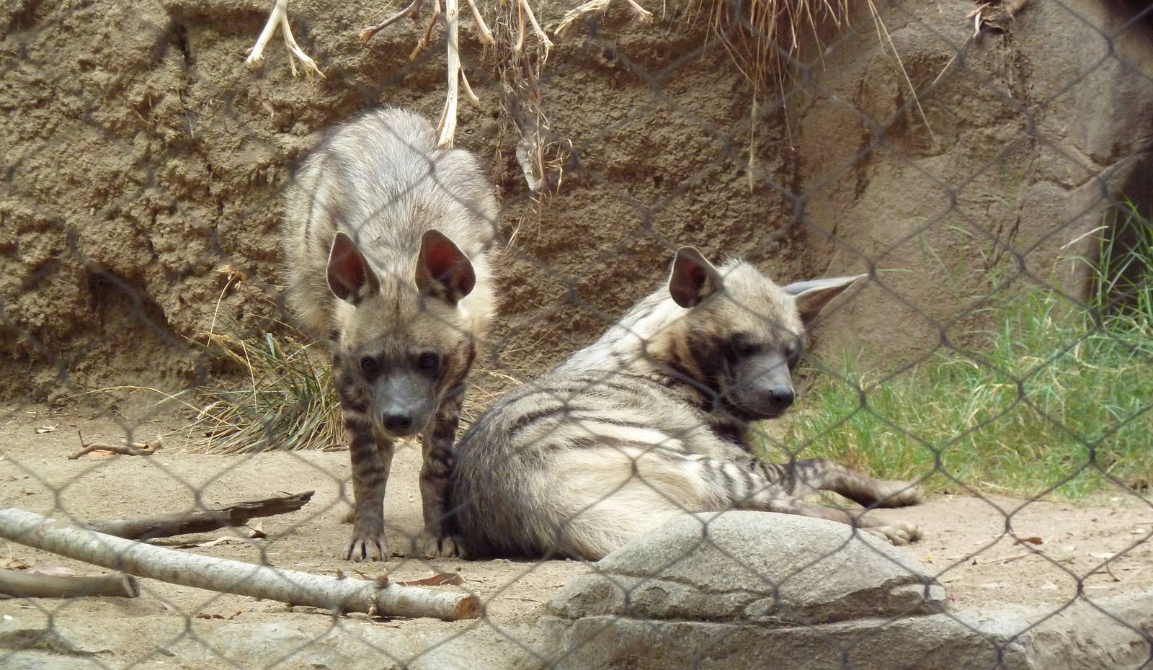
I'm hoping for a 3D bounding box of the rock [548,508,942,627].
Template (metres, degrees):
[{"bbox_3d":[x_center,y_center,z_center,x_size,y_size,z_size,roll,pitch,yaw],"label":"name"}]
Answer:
[{"bbox_3d":[0.248,0.337,7.786,0.575,0.150,0.370,0,5,0],"label":"rock"}]

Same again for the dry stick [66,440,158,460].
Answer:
[{"bbox_3d":[-0.835,0.209,9.500,0.165,0.032,0.060,-1,5,-6],"label":"dry stick"}]

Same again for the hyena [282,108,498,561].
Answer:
[{"bbox_3d":[-0.305,-0.010,8.396,0.345,0.690,0.950,0,5,-3],"label":"hyena"}]

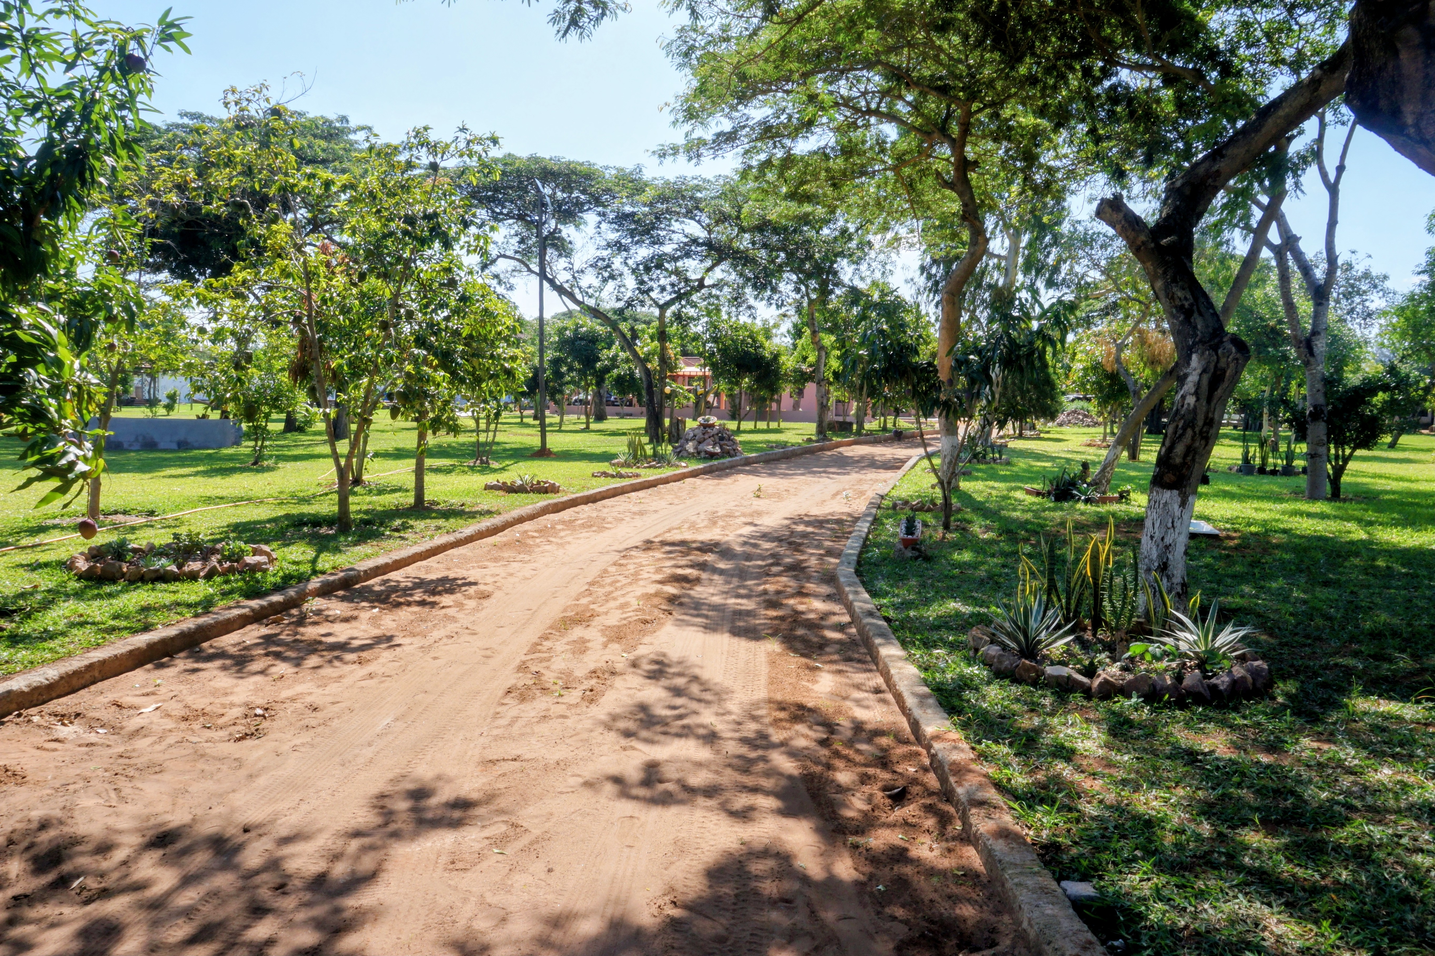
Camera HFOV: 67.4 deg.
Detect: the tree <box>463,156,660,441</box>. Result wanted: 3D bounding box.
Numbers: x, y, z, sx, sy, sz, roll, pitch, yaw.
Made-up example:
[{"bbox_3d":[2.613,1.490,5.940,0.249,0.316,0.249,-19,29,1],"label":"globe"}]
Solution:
[{"bbox_3d":[-4.801,-5.477,33.137,6.110,8.720,5.400,0,5,0],"label":"tree"}]

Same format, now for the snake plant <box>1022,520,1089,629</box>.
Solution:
[{"bbox_3d":[2.241,0.641,7.131,0.446,0.728,0.420,0,5,0],"label":"snake plant"}]

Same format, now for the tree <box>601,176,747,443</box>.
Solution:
[{"bbox_3d":[-1.378,-5.310,33.900,4.770,8.260,4.500,0,5,0],"label":"tree"}]

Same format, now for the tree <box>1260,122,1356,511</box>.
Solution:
[{"bbox_3d":[8.631,-2.646,15.641,1.630,5.920,1.600,0,5,0],"label":"tree"}]

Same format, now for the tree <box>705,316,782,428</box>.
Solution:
[{"bbox_3d":[0.999,-4.142,42.612,3.020,4.510,2.800,0,5,0],"label":"tree"}]

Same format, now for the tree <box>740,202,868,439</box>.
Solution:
[{"bbox_3d":[2.850,-5.183,35.513,4.180,7.740,3.900,0,5,0],"label":"tree"}]

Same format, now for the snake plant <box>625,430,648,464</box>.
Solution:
[{"bbox_3d":[-1.802,-0.687,24.009,0.526,0.751,0.480,0,5,0],"label":"snake plant"}]

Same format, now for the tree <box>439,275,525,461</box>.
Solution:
[{"bbox_3d":[-5.075,-2.281,23.181,2.060,3.970,2.000,0,5,0],"label":"tree"}]

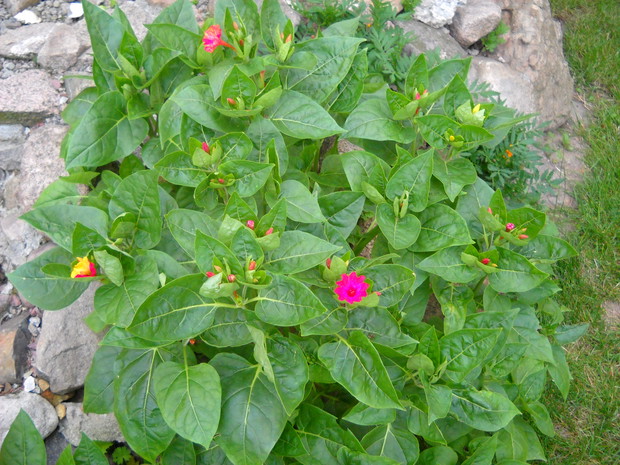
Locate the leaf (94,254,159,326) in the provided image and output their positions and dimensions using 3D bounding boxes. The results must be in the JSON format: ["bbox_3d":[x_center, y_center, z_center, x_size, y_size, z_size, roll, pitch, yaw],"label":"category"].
[{"bbox_3d":[-0.210,0.067,0.840,0.067,0.022,0.088,-23,66,-1],"label":"leaf"}]

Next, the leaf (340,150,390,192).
[{"bbox_3d":[0.073,-0.083,1.017,0.066,0.020,0.110,-27,43,-13],"label":"leaf"}]

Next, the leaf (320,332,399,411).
[{"bbox_3d":[0.065,0.167,0.864,0.063,0.030,0.122,-37,72,-21],"label":"leaf"}]

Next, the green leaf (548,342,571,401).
[{"bbox_3d":[0.326,0.181,0.960,0.045,0.018,0.074,4,73,-33],"label":"green leaf"}]

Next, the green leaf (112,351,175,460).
[{"bbox_3d":[-0.195,0.208,0.885,0.081,0.025,0.136,-6,71,5],"label":"green leaf"}]

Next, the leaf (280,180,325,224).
[{"bbox_3d":[-0.009,-0.036,0.870,0.064,0.018,0.053,28,65,3],"label":"leaf"}]

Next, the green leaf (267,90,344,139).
[{"bbox_3d":[-0.004,-0.161,1.042,0.119,0.025,0.077,11,62,1],"label":"green leaf"}]

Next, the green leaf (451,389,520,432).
[{"bbox_3d":[0.204,0.209,0.864,0.088,0.020,0.051,17,59,3],"label":"green leaf"}]

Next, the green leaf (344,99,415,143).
[{"bbox_3d":[0.096,-0.152,1.042,0.107,0.025,0.084,-14,65,-1],"label":"green leaf"}]

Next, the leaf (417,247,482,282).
[{"bbox_3d":[0.181,0.042,0.943,0.090,0.018,0.059,0,52,9],"label":"leaf"}]

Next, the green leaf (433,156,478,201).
[{"bbox_3d":[0.179,-0.066,0.910,0.059,0.022,0.064,1,69,-6],"label":"green leaf"}]

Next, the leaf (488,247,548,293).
[{"bbox_3d":[0.253,0.045,0.890,0.080,0.020,0.060,6,62,-13],"label":"leaf"}]

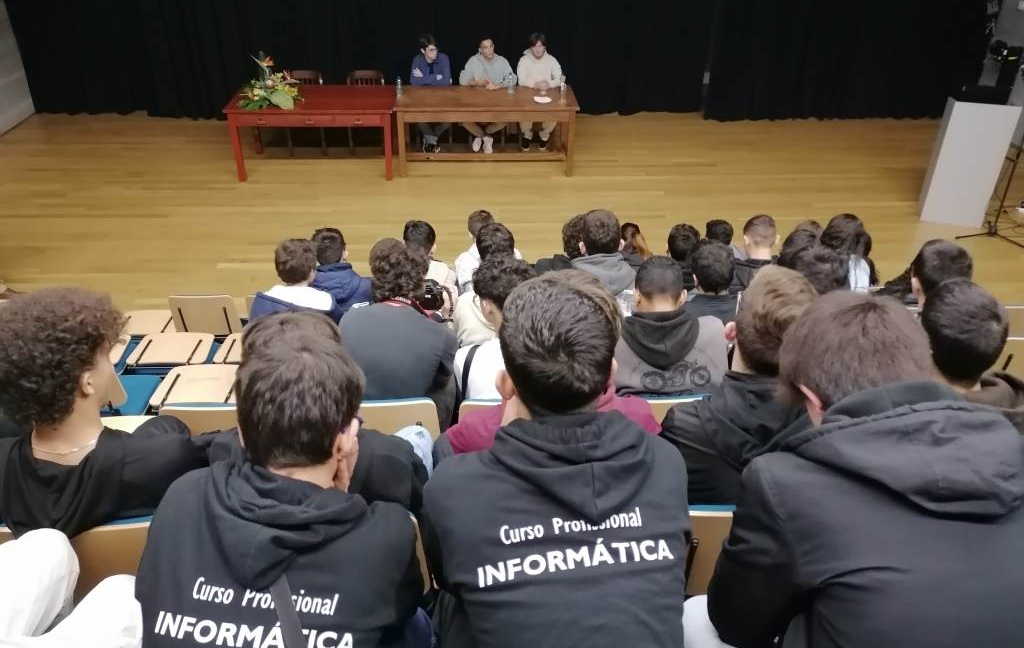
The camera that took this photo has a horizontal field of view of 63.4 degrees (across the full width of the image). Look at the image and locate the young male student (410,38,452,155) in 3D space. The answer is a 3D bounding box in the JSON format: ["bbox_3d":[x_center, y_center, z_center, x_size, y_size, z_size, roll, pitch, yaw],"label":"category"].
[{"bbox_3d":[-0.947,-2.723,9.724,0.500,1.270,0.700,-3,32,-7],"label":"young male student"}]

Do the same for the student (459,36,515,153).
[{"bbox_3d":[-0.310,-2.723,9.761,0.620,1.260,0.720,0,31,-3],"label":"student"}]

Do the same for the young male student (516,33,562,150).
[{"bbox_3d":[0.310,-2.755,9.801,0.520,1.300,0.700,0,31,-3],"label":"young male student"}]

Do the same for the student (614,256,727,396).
[{"bbox_3d":[0.552,0.227,3.317,0.480,1.250,0.750,-2,32,-6],"label":"student"}]

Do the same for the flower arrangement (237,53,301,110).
[{"bbox_3d":[-2.545,-2.607,8.728,0.620,0.530,0.500,0,31,-3],"label":"flower arrangement"}]

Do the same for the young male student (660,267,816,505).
[{"bbox_3d":[0.576,0.361,2.273,0.500,1.220,0.780,-1,32,-5],"label":"young male student"}]

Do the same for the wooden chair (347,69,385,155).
[{"bbox_3d":[-1.687,-2.443,9.618,0.440,0.870,0.500,0,31,-3],"label":"wooden chair"}]

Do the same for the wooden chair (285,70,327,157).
[{"bbox_3d":[-2.375,-2.438,9.581,0.440,0.870,0.500,0,31,-3],"label":"wooden chair"}]

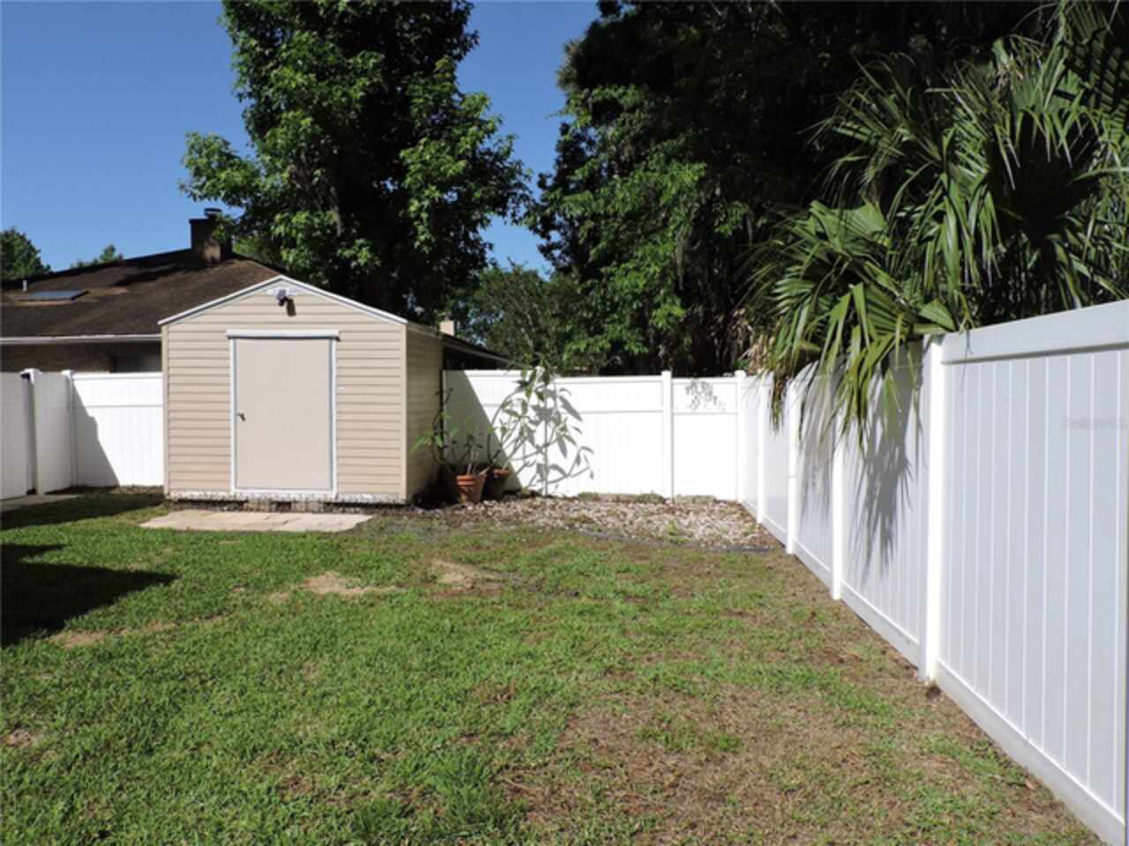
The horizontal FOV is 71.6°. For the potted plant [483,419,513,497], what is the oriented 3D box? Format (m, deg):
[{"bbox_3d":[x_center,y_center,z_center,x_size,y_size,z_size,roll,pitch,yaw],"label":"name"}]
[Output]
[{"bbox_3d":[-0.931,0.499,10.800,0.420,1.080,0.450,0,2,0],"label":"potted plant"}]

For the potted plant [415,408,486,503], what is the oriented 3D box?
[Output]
[{"bbox_3d":[-1.481,0.412,10.150,0.930,1.250,0.800,0,2,0],"label":"potted plant"}]

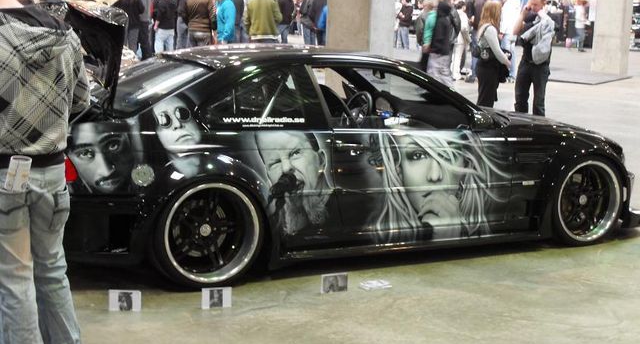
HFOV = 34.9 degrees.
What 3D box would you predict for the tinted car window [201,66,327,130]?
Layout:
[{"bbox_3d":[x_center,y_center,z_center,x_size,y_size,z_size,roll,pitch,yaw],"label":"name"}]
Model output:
[{"bbox_3d":[-0.335,-0.420,5.820,0.800,0.390,0.070,-3,-17,-27],"label":"tinted car window"}]

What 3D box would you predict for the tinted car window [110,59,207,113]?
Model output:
[{"bbox_3d":[-1.097,-0.539,6.195,0.620,0.100,1.200,-31,21,-20],"label":"tinted car window"}]

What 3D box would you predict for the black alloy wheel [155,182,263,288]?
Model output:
[{"bbox_3d":[-0.650,0.321,5.713,0.600,0.600,0.250,-3,9,-27],"label":"black alloy wheel"}]

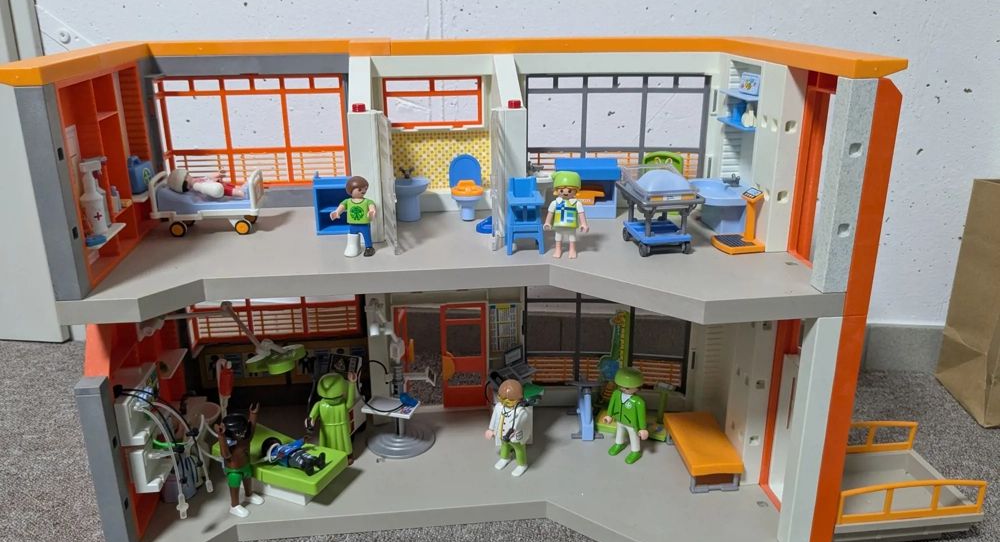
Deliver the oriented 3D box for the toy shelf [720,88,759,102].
[{"bbox_3d":[0.178,-0.126,0.560,0.022,0.002,0.059,-2,19,-4],"label":"toy shelf"}]

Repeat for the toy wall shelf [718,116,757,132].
[{"bbox_3d":[0.178,-0.107,0.568,0.022,0.002,0.059,-2,19,-4],"label":"toy wall shelf"}]

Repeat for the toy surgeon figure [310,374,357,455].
[{"bbox_3d":[-0.128,0.114,0.609,0.042,0.075,0.024,-2,19,-3],"label":"toy surgeon figure"}]

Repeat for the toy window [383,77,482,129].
[{"bbox_3d":[-0.054,-0.138,0.632,0.079,0.042,0.005,-2,19,-6],"label":"toy window"}]

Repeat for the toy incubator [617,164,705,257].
[{"bbox_3d":[0.108,-0.042,0.535,0.041,0.054,0.060,-3,19,-9],"label":"toy incubator"}]

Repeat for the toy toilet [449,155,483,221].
[{"bbox_3d":[-0.025,-0.062,0.588,0.025,0.047,0.033,-2,19,-5],"label":"toy toilet"}]

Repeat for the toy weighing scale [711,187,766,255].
[{"bbox_3d":[0.166,-0.036,0.538,0.030,0.038,0.036,-4,19,-10],"label":"toy weighing scale"}]

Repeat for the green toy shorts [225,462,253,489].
[{"bbox_3d":[-0.185,0.144,0.553,0.012,0.015,0.019,10,21,29],"label":"green toy shorts"}]

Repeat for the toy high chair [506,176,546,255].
[{"bbox_3d":[0.017,-0.038,0.532,0.025,0.050,0.028,-2,19,-4],"label":"toy high chair"}]

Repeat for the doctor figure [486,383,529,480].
[{"bbox_3d":[0.009,0.112,0.572,0.038,0.074,0.026,15,24,38],"label":"doctor figure"}]

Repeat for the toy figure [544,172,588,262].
[{"bbox_3d":[0.043,-0.037,0.502,0.029,0.054,0.021,0,19,2],"label":"toy figure"}]

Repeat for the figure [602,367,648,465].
[{"bbox_3d":[0.096,0.107,0.586,0.040,0.074,0.024,18,26,42],"label":"figure"}]

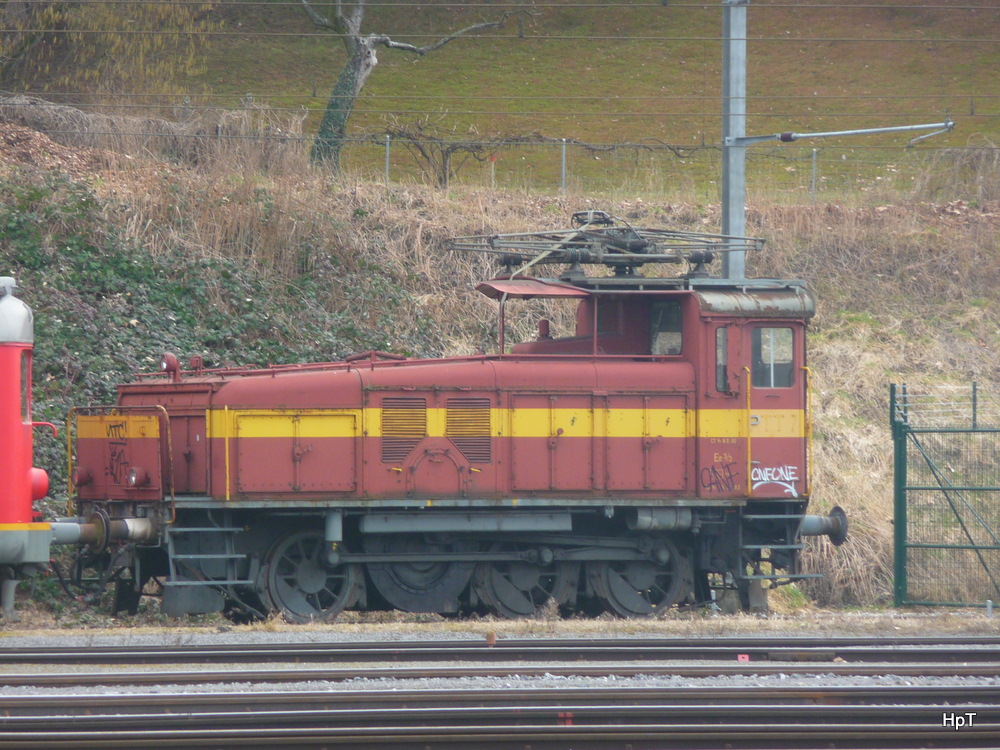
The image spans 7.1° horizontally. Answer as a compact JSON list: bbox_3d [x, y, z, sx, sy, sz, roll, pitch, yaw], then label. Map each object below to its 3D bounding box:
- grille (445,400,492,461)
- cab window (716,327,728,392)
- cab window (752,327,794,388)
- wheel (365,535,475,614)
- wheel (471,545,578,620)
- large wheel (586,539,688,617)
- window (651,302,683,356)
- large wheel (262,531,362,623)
[{"bbox_3d":[-0.366,0.638,92.579,0.559,0.738,0.050,0,-1,-26],"label":"grille"},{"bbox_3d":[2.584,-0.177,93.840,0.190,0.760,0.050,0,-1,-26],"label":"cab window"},{"bbox_3d":[3.171,-0.200,94.126,0.553,0.716,0.050,0,-1,-26],"label":"cab window"},{"bbox_3d":[-0.937,2.243,92.829,1.220,1.060,0.160,0,-1,-26],"label":"wheel"},{"bbox_3d":[0.258,2.304,93.444,1.060,1.060,0.150,0,-1,-26],"label":"wheel"},{"bbox_3d":[1.620,2.312,94.108,1.060,1.060,0.150,0,-1,-26],"label":"large wheel"},{"bbox_3d":[1.966,-0.548,94.418,0.050,0.630,0.818,0,-1,-26],"label":"window"},{"bbox_3d":[-2.174,2.303,92.258,1.060,1.060,0.150,0,-1,-26],"label":"large wheel"}]

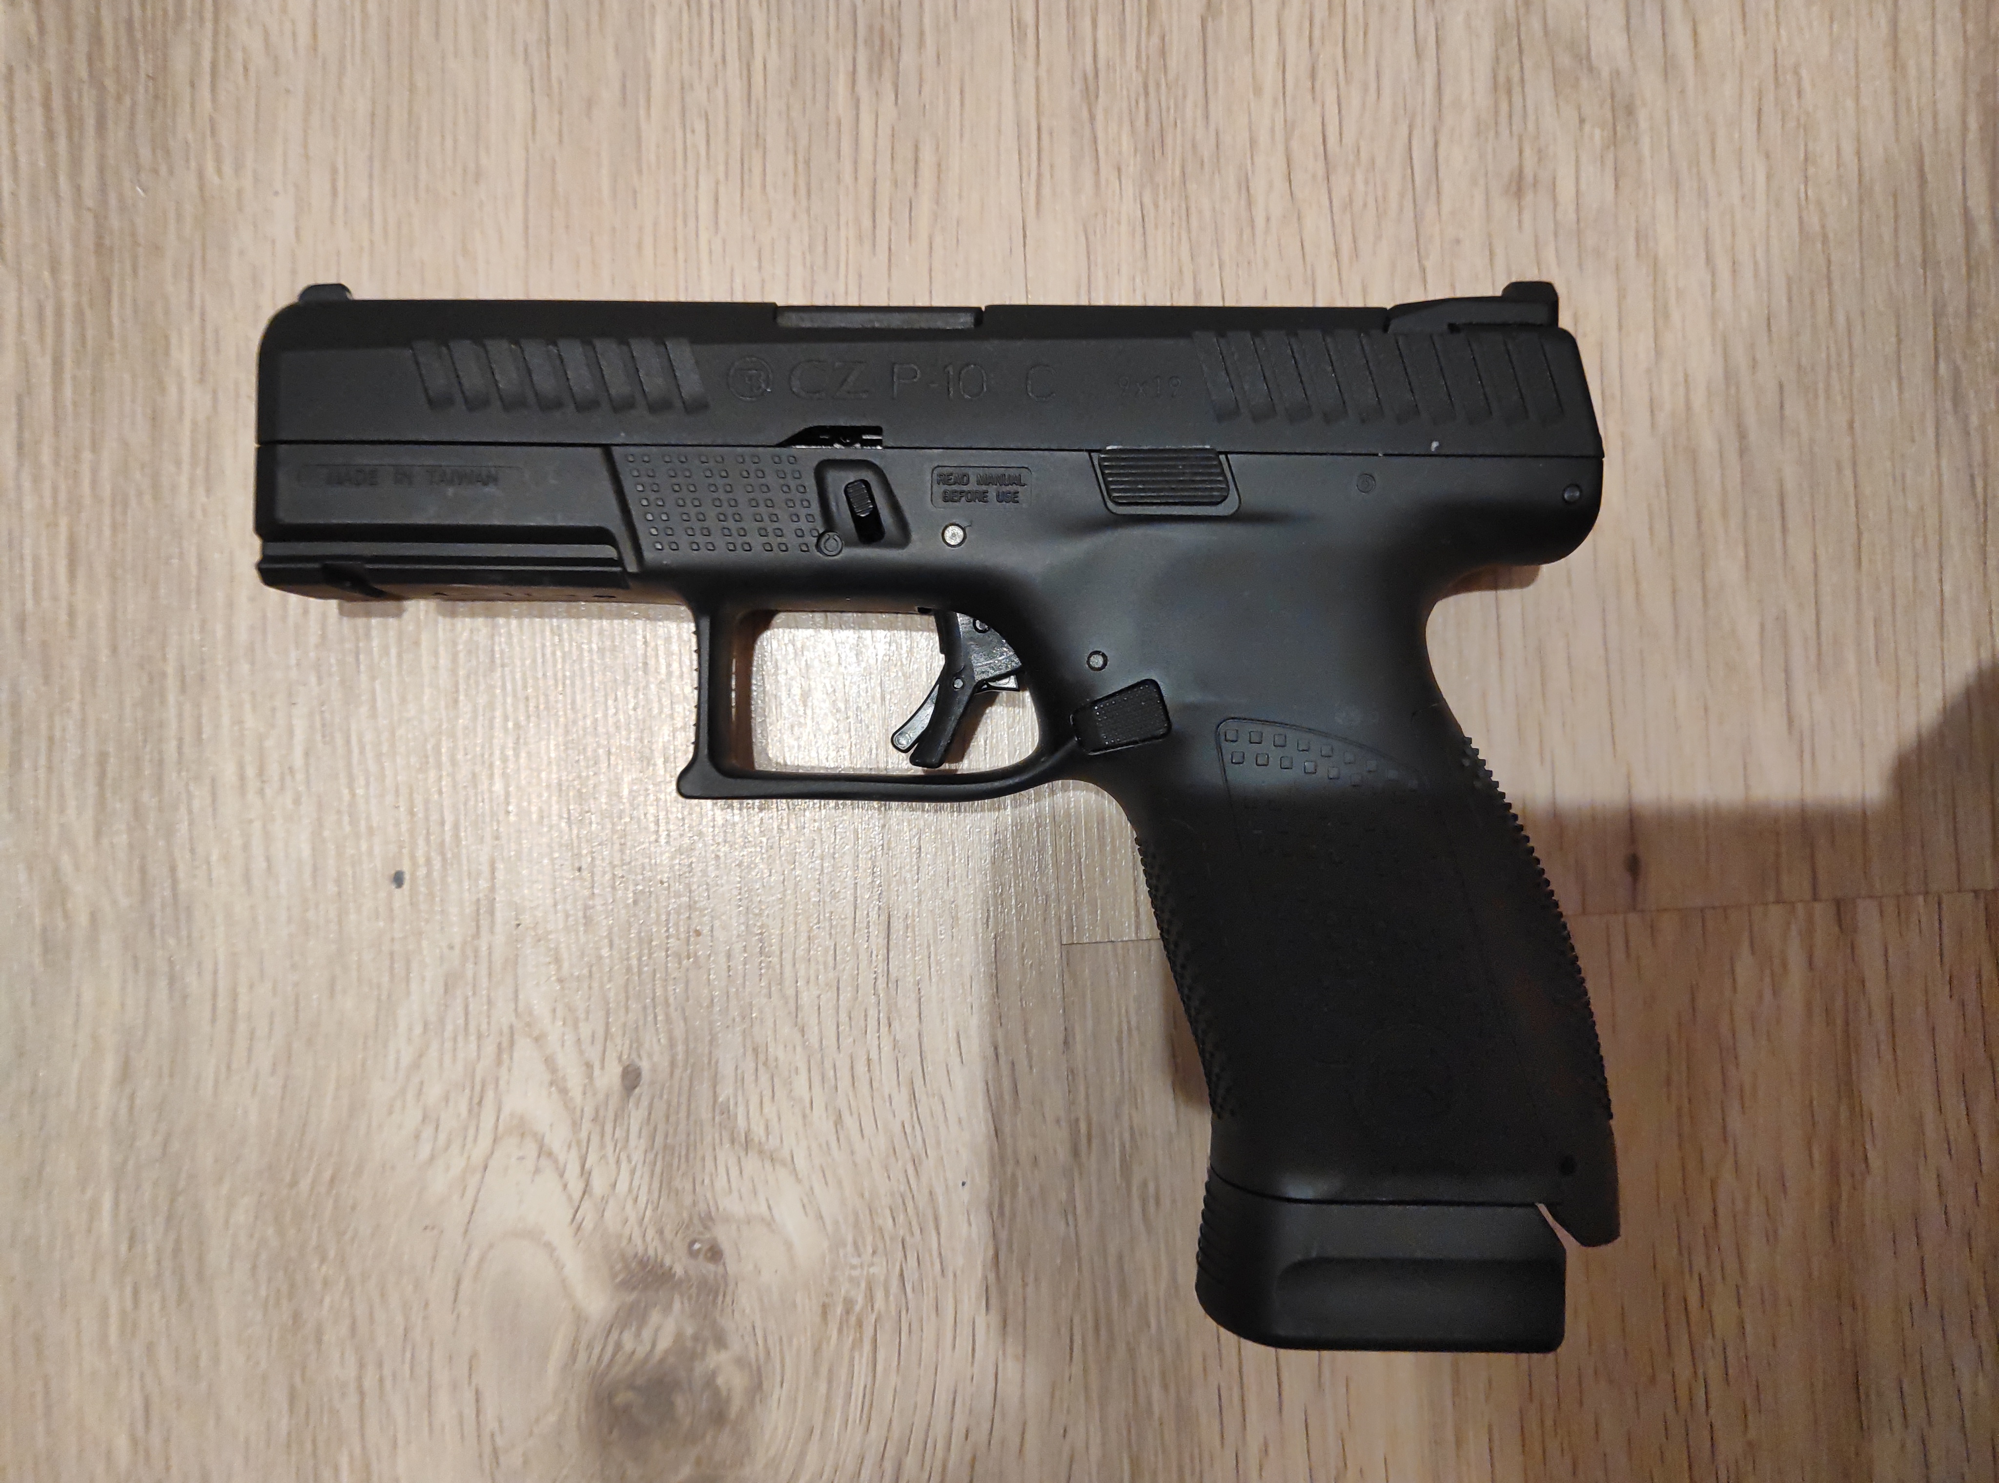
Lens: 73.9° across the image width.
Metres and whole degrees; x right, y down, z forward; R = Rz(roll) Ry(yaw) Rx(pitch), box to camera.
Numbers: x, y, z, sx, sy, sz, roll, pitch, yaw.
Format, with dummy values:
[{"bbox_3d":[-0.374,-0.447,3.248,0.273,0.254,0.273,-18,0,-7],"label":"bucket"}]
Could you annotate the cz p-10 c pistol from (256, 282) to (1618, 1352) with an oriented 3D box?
[{"bbox_3d":[-0.006,0.009,0.192,0.190,0.032,0.149,1,90,0],"label":"cz p-10 c pistol"}]

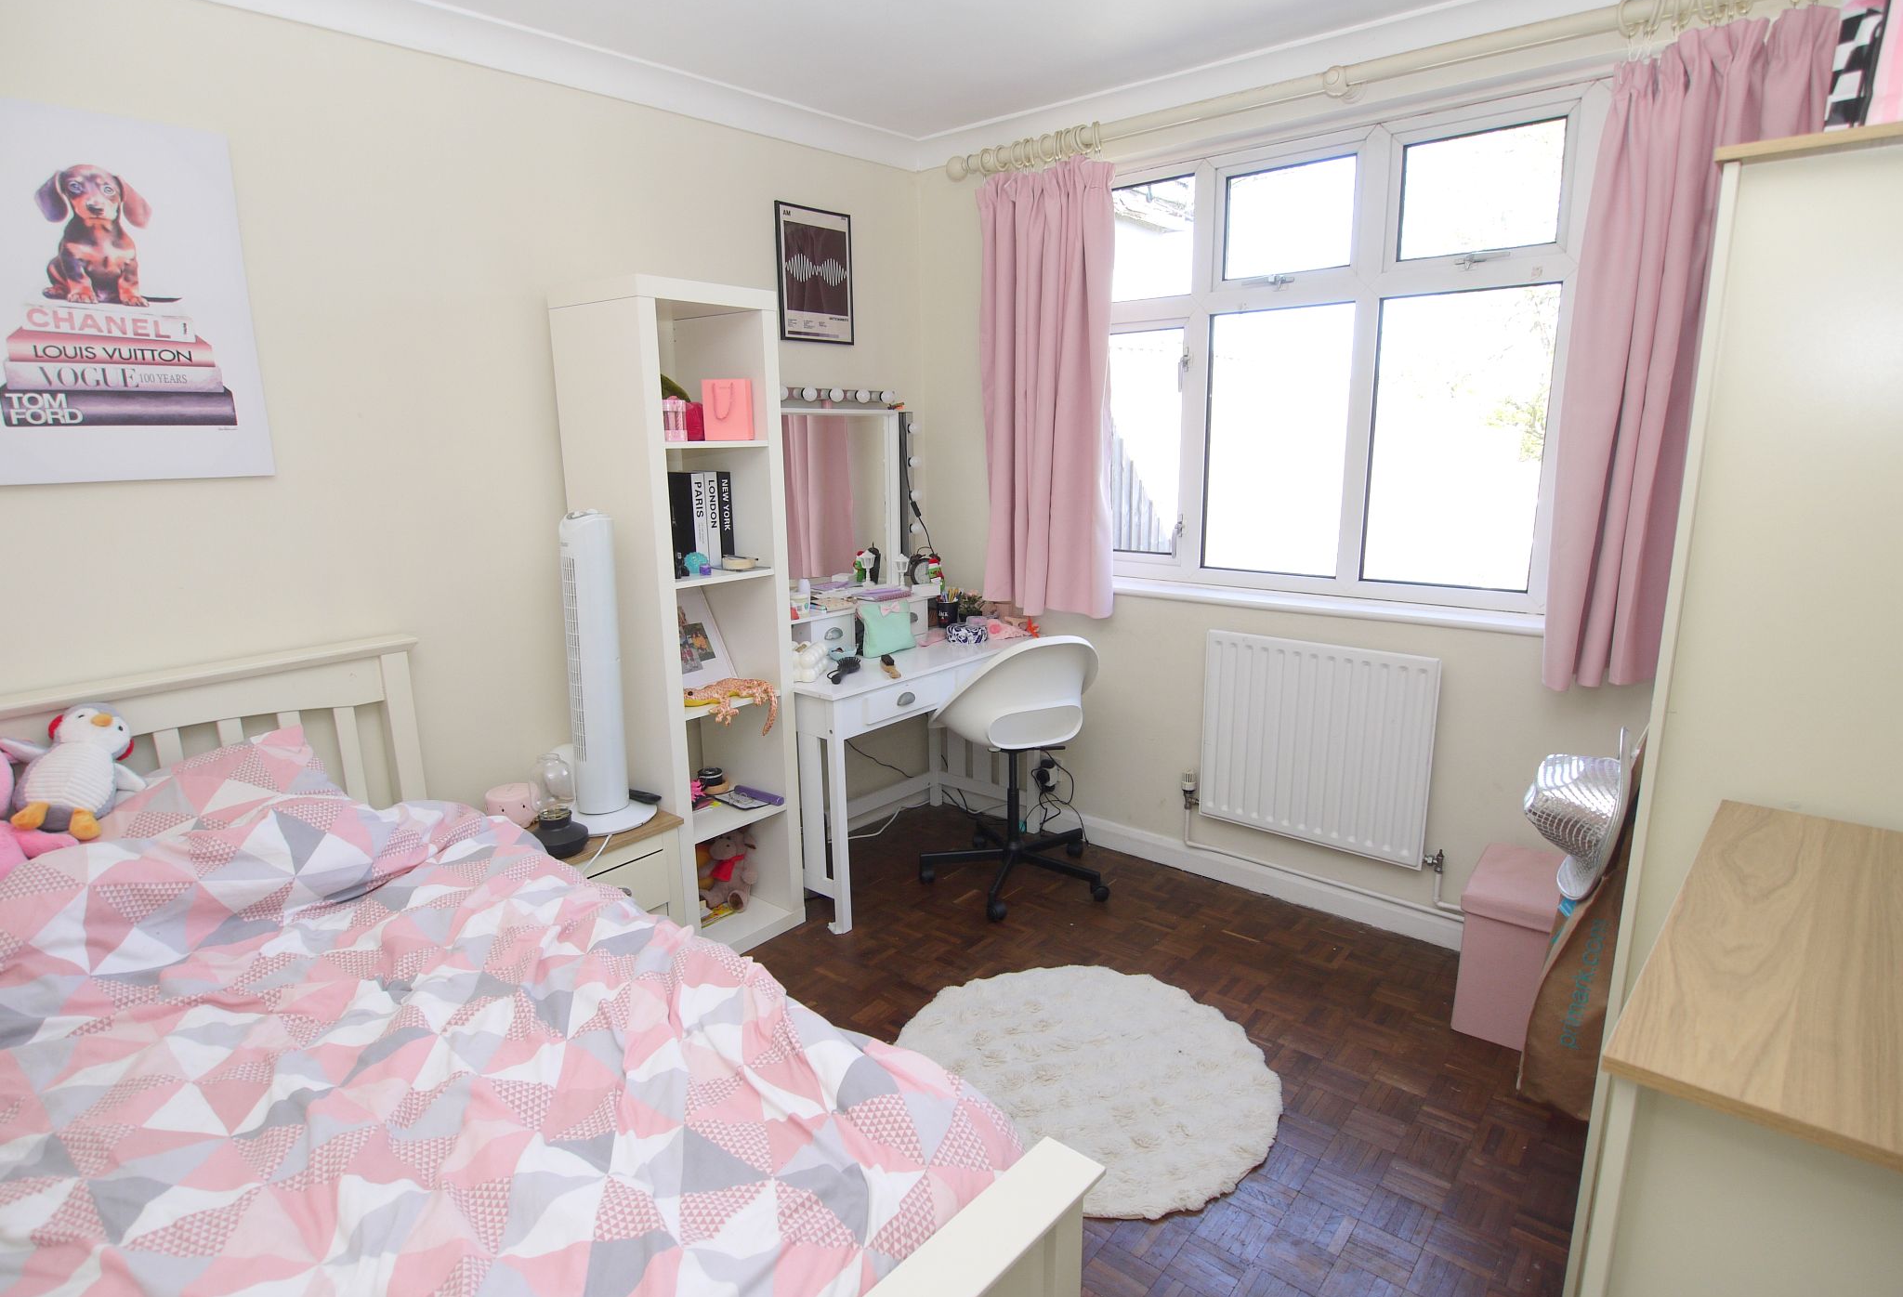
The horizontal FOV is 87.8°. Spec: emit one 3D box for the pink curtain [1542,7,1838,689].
[{"bbox_3d":[1.607,-0.575,2.176,0.380,1.395,0.120,10,17,41],"label":"pink curtain"}]

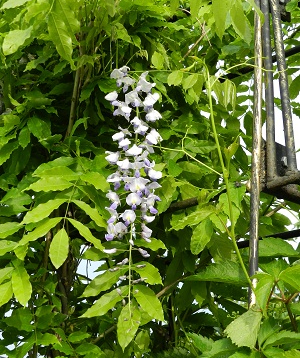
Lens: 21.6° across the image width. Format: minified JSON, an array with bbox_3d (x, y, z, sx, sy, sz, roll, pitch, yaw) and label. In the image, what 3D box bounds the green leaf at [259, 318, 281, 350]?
[{"bbox_3d":[0.180,0.235,1.190,0.029,0.049,0.012,33,-12,-5],"label":"green leaf"}]

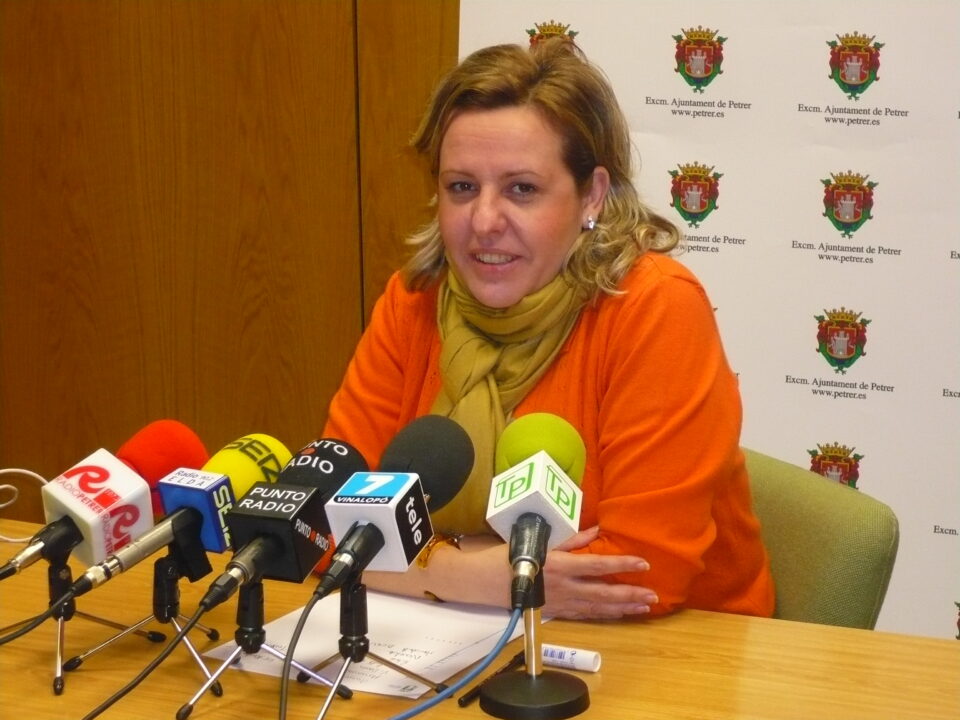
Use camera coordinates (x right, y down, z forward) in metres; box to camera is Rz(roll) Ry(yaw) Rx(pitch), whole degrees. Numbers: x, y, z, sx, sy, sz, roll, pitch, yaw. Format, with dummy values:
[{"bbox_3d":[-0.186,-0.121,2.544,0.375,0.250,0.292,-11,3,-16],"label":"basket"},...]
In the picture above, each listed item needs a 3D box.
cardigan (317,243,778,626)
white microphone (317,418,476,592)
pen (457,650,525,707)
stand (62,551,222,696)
[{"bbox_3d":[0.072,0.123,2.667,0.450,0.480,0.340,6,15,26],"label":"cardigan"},{"bbox_3d":[-0.079,0.131,2.270,0.077,0.077,0.268,0,28,23],"label":"white microphone"},{"bbox_3d":[0.015,0.268,2.293,0.011,0.011,0.143,5,14,24],"label":"pen"},{"bbox_3d":[-0.293,0.206,2.323,0.138,0.125,0.157,-2,13,-3],"label":"stand"}]

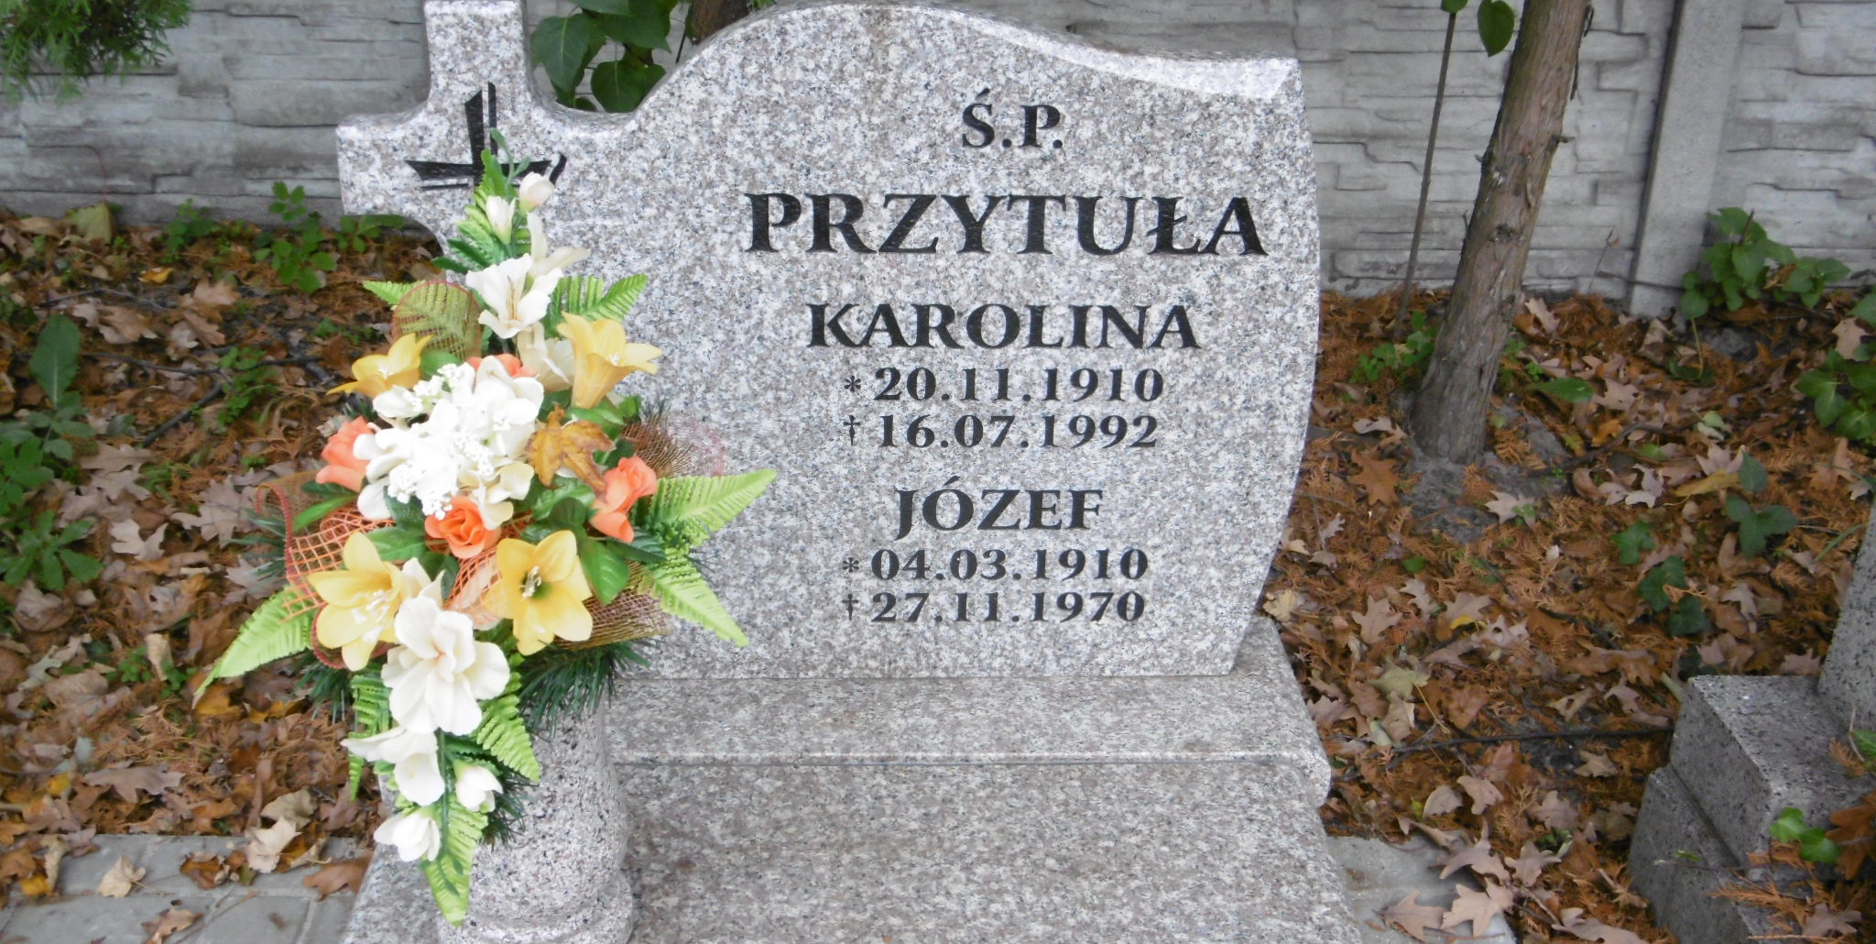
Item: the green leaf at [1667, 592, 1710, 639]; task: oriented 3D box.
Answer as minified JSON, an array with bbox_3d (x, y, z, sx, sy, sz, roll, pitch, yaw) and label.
[{"bbox_3d":[0.957,0.184,2.628,0.054,0.028,0.060,0,27,-2],"label":"green leaf"}]

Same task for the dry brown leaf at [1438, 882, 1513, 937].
[{"bbox_3d":[0.533,0.432,2.040,0.085,0.022,0.090,0,25,-3],"label":"dry brown leaf"}]

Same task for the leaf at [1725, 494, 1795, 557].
[{"bbox_3d":[1.081,0.070,2.711,0.092,0.045,0.100,0,25,-3],"label":"leaf"}]

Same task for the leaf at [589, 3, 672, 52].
[{"bbox_3d":[-0.388,-0.560,2.600,0.100,0.070,0.060,0,25,-3],"label":"leaf"}]

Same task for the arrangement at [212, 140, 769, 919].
[{"bbox_3d":[-0.319,0.059,1.466,0.400,0.560,0.300,3,27,3],"label":"arrangement"}]

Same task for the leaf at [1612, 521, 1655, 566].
[{"bbox_3d":[0.908,0.094,2.686,0.055,0.030,0.068,0,25,-3],"label":"leaf"}]

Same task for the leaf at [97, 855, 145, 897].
[{"bbox_3d":[-0.843,0.418,2.124,0.045,0.020,0.060,3,27,4],"label":"leaf"}]

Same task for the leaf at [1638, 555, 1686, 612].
[{"bbox_3d":[0.902,0.139,2.564,0.062,0.035,0.075,0,25,-3],"label":"leaf"}]

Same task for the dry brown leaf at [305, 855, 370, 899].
[{"bbox_3d":[-0.605,0.419,2.127,0.095,0.025,0.070,0,27,-2],"label":"dry brown leaf"}]

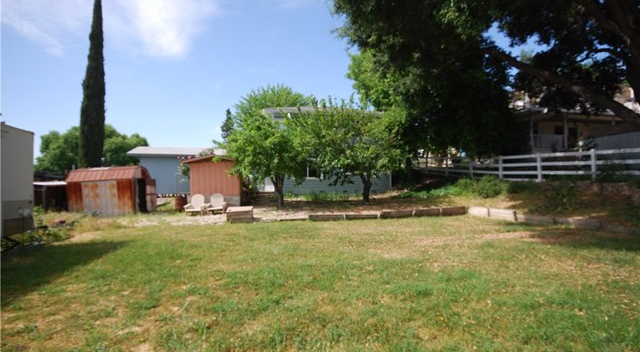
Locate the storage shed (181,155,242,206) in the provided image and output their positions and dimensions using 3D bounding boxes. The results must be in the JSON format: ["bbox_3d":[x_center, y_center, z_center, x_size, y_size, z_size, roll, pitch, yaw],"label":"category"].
[{"bbox_3d":[-5.450,0.420,18.500,2.900,2.750,2.600,0,-1,0],"label":"storage shed"}]

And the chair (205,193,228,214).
[{"bbox_3d":[-4.720,1.260,15.450,0.800,0.930,0.900,0,-1,-10],"label":"chair"}]

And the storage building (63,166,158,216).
[{"bbox_3d":[-9.850,0.660,16.200,3.200,2.170,1.800,0,-1,0],"label":"storage building"}]

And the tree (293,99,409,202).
[{"bbox_3d":[1.660,-1.300,18.100,5.700,5.400,5.200,0,-1,0],"label":"tree"}]

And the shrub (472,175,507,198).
[{"bbox_3d":[8.050,0.500,16.100,1.600,1.150,1.400,-1,-1,30],"label":"shrub"}]

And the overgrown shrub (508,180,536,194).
[{"bbox_3d":[9.050,0.550,15.300,1.400,0.700,1.200,-1,-1,30],"label":"overgrown shrub"}]

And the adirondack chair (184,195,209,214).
[{"bbox_3d":[-5.650,1.300,15.400,0.800,0.930,0.900,0,-1,-2],"label":"adirondack chair"}]

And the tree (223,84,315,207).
[{"bbox_3d":[-2.650,-1.400,17.400,4.500,6.000,4.300,0,-1,0],"label":"tree"}]

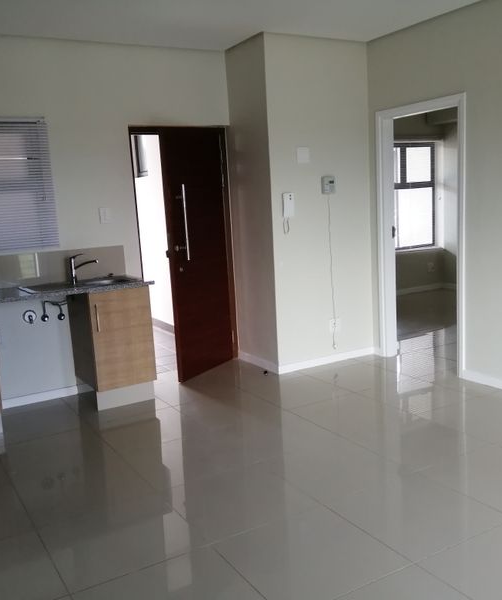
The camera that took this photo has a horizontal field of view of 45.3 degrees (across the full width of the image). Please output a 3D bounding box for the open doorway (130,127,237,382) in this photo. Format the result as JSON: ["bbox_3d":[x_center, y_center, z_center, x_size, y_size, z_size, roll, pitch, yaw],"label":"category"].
[{"bbox_3d":[-0.560,-0.426,5.264,0.916,2.110,0.139,-8,10,-30],"label":"open doorway"}]

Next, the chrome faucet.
[{"bbox_3d":[-1.256,-0.231,4.501,0.218,0.230,0.059,-1,9,9],"label":"chrome faucet"}]

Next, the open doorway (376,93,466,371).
[{"bbox_3d":[1.435,-0.508,4.974,0.149,2.160,0.933,-8,10,-30],"label":"open doorway"}]

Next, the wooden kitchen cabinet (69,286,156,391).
[{"bbox_3d":[-1.074,0.248,4.590,0.448,0.706,0.609,-8,10,-30],"label":"wooden kitchen cabinet"}]

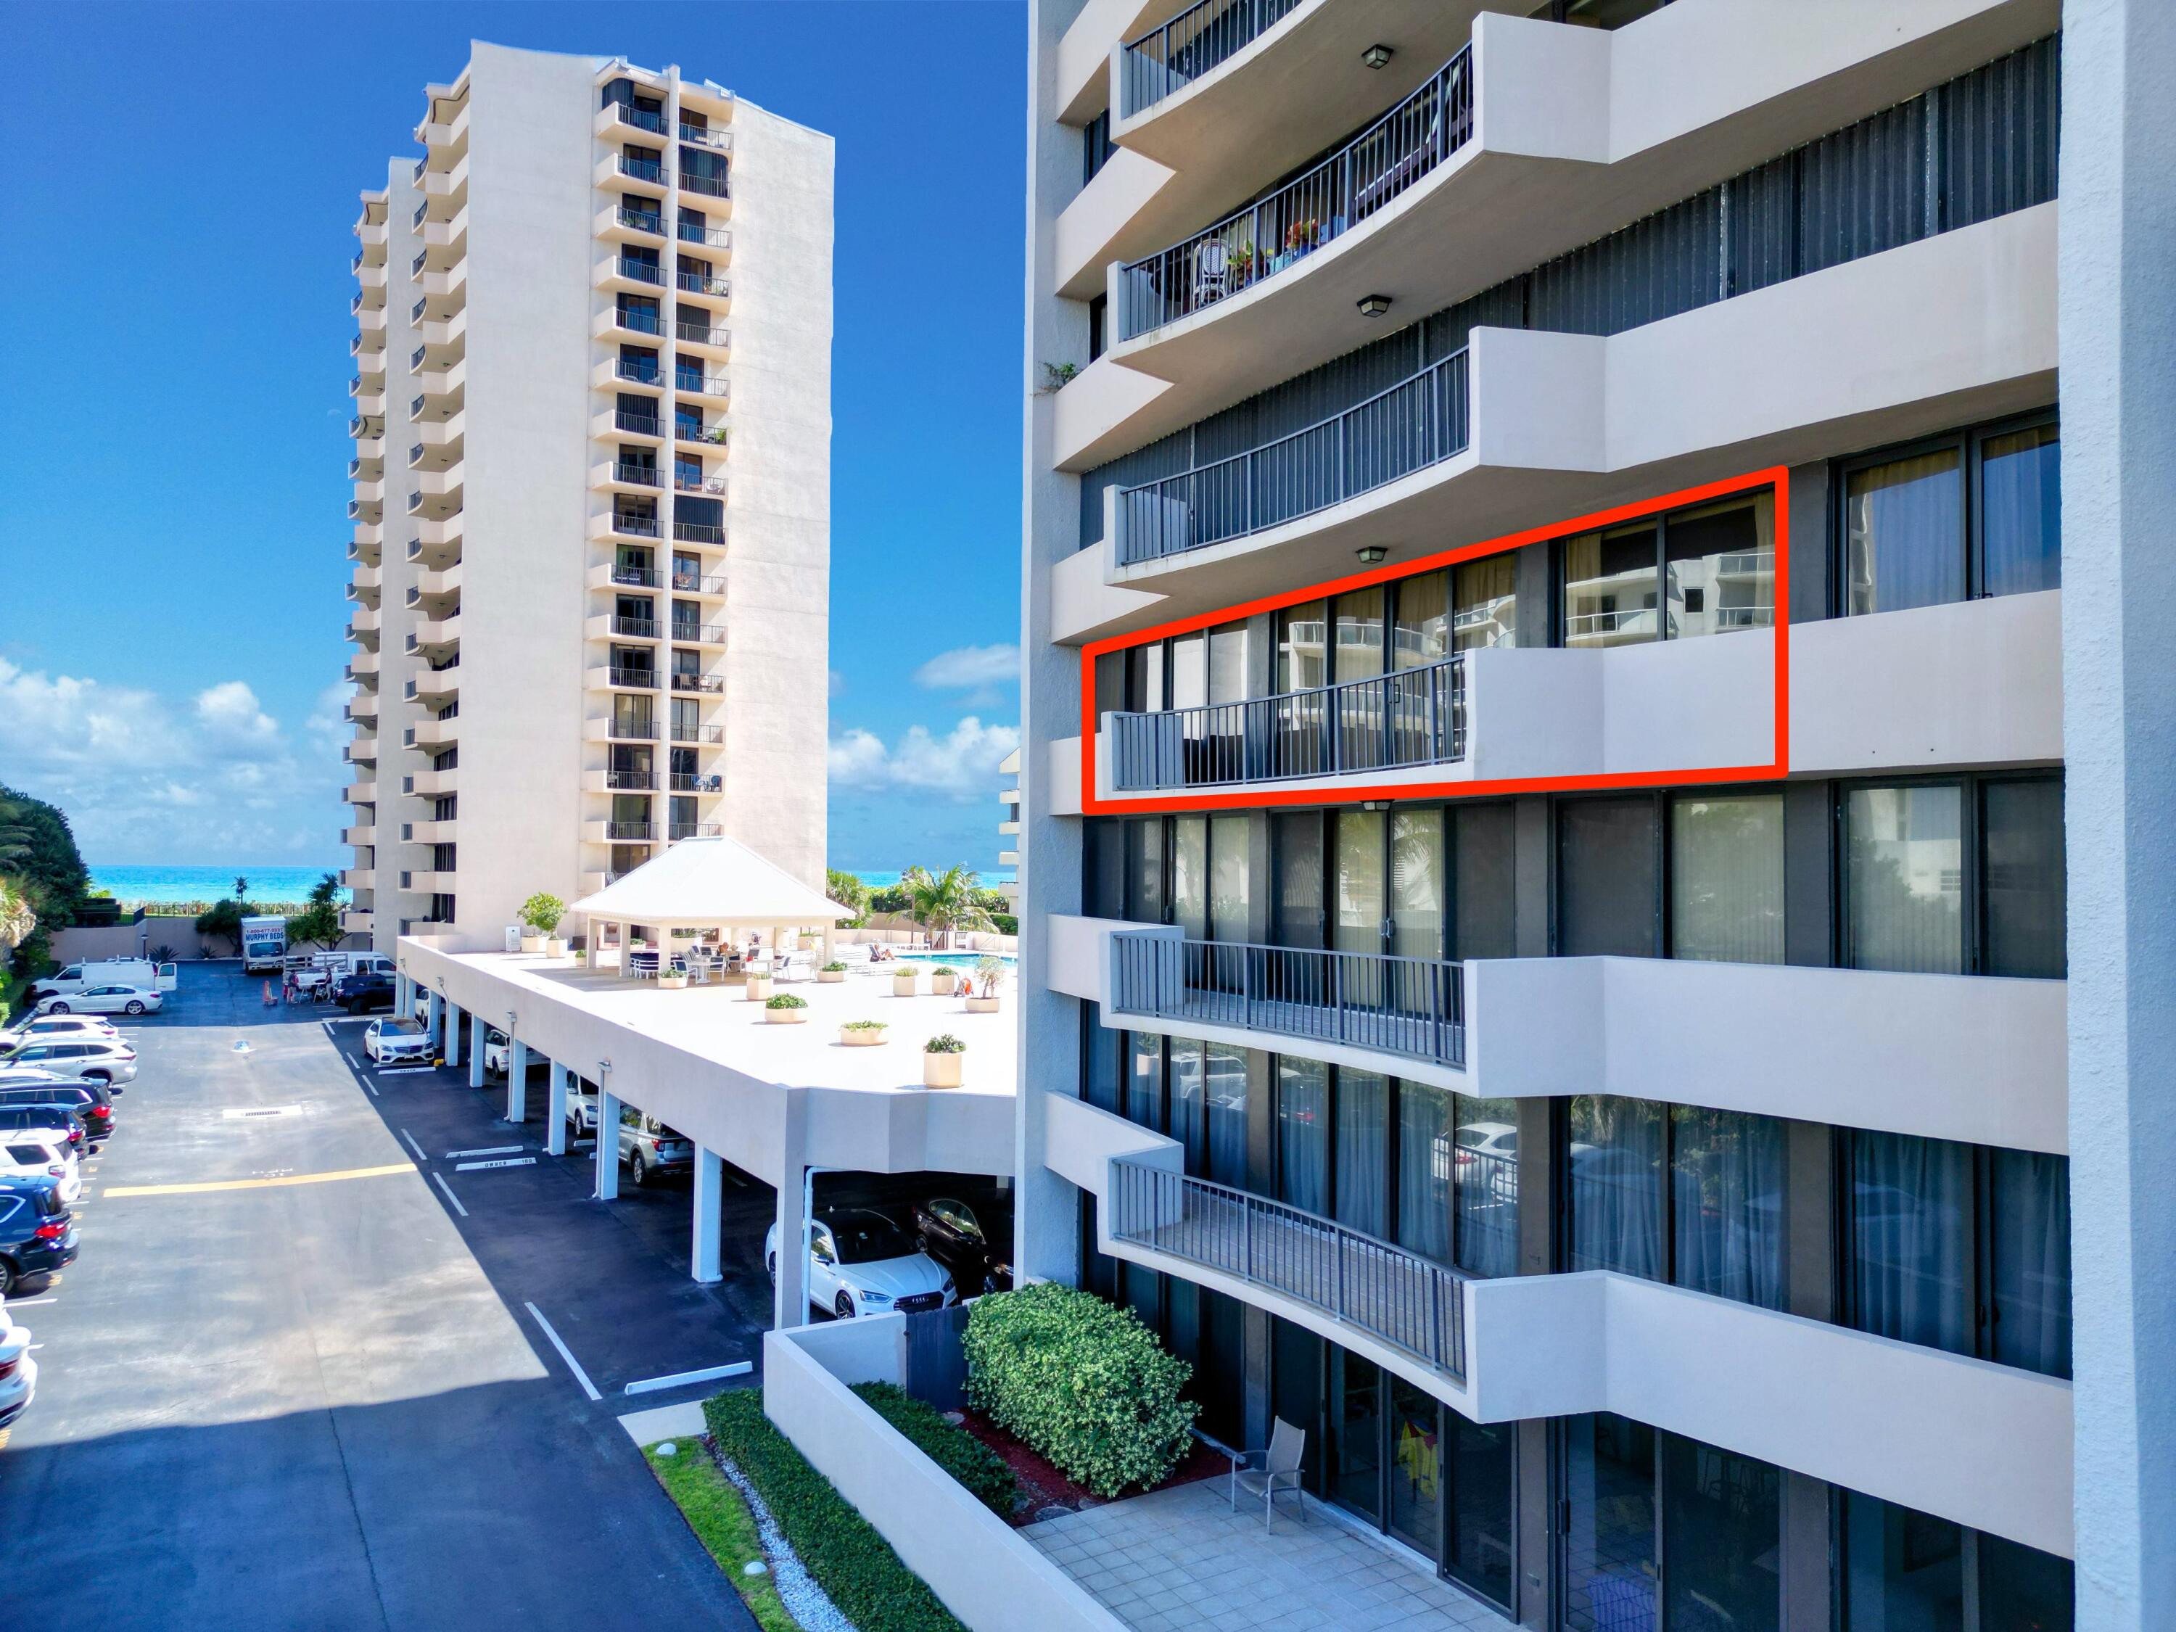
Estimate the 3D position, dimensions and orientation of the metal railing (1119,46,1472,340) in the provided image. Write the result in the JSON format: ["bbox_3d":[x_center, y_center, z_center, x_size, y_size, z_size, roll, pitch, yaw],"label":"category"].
[{"bbox_3d":[1.898,-6.143,15.539,0.345,0.848,6.015,2,-2,-29],"label":"metal railing"}]

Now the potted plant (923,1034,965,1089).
[{"bbox_3d":[-2.200,3.729,23.023,0.610,0.800,0.610,1,-2,-5],"label":"potted plant"}]

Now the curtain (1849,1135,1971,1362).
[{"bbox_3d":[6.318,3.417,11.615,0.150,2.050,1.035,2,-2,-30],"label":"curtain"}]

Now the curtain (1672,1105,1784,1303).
[{"bbox_3d":[5.576,3.599,13.173,0.120,2.252,1.113,2,-2,-29],"label":"curtain"}]

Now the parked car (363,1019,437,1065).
[{"bbox_3d":[-25.771,8.344,56.495,1.920,1.480,5.200,2,-2,-31],"label":"parked car"}]

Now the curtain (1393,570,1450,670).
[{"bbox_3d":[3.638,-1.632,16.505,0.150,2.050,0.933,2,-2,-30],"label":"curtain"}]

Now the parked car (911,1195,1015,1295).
[{"bbox_3d":[-1.615,7.560,27.123,1.840,1.450,4.720,2,-2,-28],"label":"parked car"}]

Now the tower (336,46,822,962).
[{"bbox_3d":[-31.454,-14.009,93.781,21.000,48.800,33.000,2,-2,-30],"label":"tower"}]

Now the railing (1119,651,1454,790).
[{"bbox_3d":[1.858,-0.813,15.349,0.345,0.888,6.015,2,-2,-29],"label":"railing"}]

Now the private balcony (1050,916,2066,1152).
[{"bbox_3d":[2.571,1.847,15.612,2.250,1.139,14.750,2,-2,-30],"label":"private balcony"}]

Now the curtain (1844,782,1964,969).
[{"bbox_3d":[6.397,0.899,11.834,0.120,2.266,0.901,2,-2,-29],"label":"curtain"}]

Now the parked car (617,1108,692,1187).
[{"bbox_3d":[-10.055,7.561,35.923,2.000,1.770,5.030,2,-2,-30],"label":"parked car"}]

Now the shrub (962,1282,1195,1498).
[{"bbox_3d":[-0.095,7.529,20.131,2.040,1.378,4.107,2,-2,-29],"label":"shrub"}]

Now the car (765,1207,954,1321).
[{"bbox_3d":[-3.925,7.527,25.724,1.850,1.380,4.700,2,-2,-32],"label":"car"}]

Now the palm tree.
[{"bbox_3d":[-6.657,4.316,70.987,4.315,3.995,4.099,0,-2,0],"label":"palm tree"}]

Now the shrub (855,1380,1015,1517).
[{"bbox_3d":[-2.187,7.944,18.828,1.378,0.424,4.319,2,-2,-29],"label":"shrub"}]

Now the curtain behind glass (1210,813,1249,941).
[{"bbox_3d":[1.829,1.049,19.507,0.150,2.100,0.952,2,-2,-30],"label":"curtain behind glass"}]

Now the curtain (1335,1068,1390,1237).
[{"bbox_3d":[3.206,3.732,17.417,0.120,2.252,0.928,2,-2,-29],"label":"curtain"}]

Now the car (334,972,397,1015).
[{"bbox_3d":[-35.612,9.010,76.706,4.750,1.900,1.920,2,-3,-41],"label":"car"}]

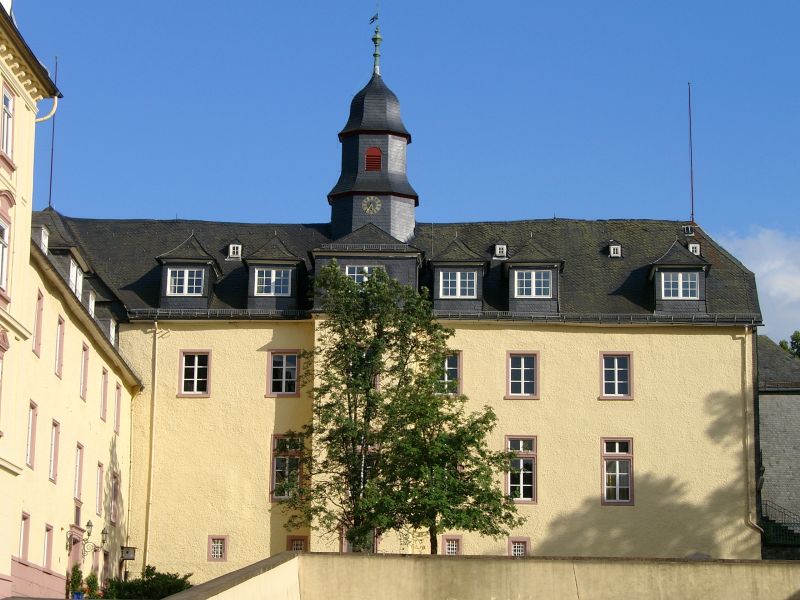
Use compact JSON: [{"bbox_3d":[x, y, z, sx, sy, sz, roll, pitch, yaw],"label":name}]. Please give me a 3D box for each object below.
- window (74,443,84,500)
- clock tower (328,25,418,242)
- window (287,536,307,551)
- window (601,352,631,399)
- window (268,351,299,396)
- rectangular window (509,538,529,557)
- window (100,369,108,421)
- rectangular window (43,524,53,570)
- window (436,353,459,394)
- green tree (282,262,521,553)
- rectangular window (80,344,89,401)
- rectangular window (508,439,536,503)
[{"bbox_3d":[-11.502,6.160,64.255,0.250,2.040,1.350,1,-13,0],"label":"window"},{"bbox_3d":[-1.184,-7.867,83.906,4.057,10.534,4.057,0,-13,2],"label":"clock tower"},{"bbox_3d":[-4.258,10.367,75.001,0.875,1.074,0.250,0,-13,2],"label":"window"},{"bbox_3d":[8.818,3.101,73.270,1.320,2.000,0.200,0,-13,1],"label":"window"},{"bbox_3d":[-4.750,3.026,73.403,1.330,2.000,0.200,0,-13,1],"label":"window"},{"bbox_3d":[4.737,9.979,71.674,0.800,1.000,0.200,0,-13,1],"label":"rectangular window"},{"bbox_3d":[-10.973,3.492,66.498,0.200,1.920,1.120,0,-13,0],"label":"window"},{"bbox_3d":[-11.516,8.109,58.685,0.250,1.530,1.350,1,-13,0],"label":"rectangular window"},{"bbox_3d":[1.972,3.196,76.455,1.355,2.023,0.250,0,-13,2],"label":"window"},{"bbox_3d":[0.055,4.202,67.762,8.700,11.244,7.200,0,-13,2],"label":"green tree"},{"bbox_3d":[-10.982,2.498,62.400,0.200,1.930,1.120,0,-13,0],"label":"rectangular window"},{"bbox_3d":[5.094,7.118,75.472,1.315,2.860,0.250,0,-13,2],"label":"rectangular window"}]

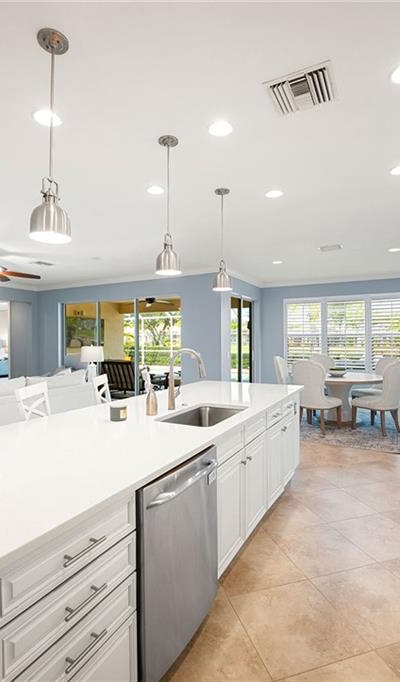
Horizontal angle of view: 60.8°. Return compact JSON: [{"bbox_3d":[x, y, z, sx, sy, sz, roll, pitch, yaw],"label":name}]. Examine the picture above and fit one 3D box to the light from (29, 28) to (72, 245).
[{"bbox_3d":[-0.696,-0.956,1.621,0.192,0.935,0.192,0,0,29],"label":"light"}]

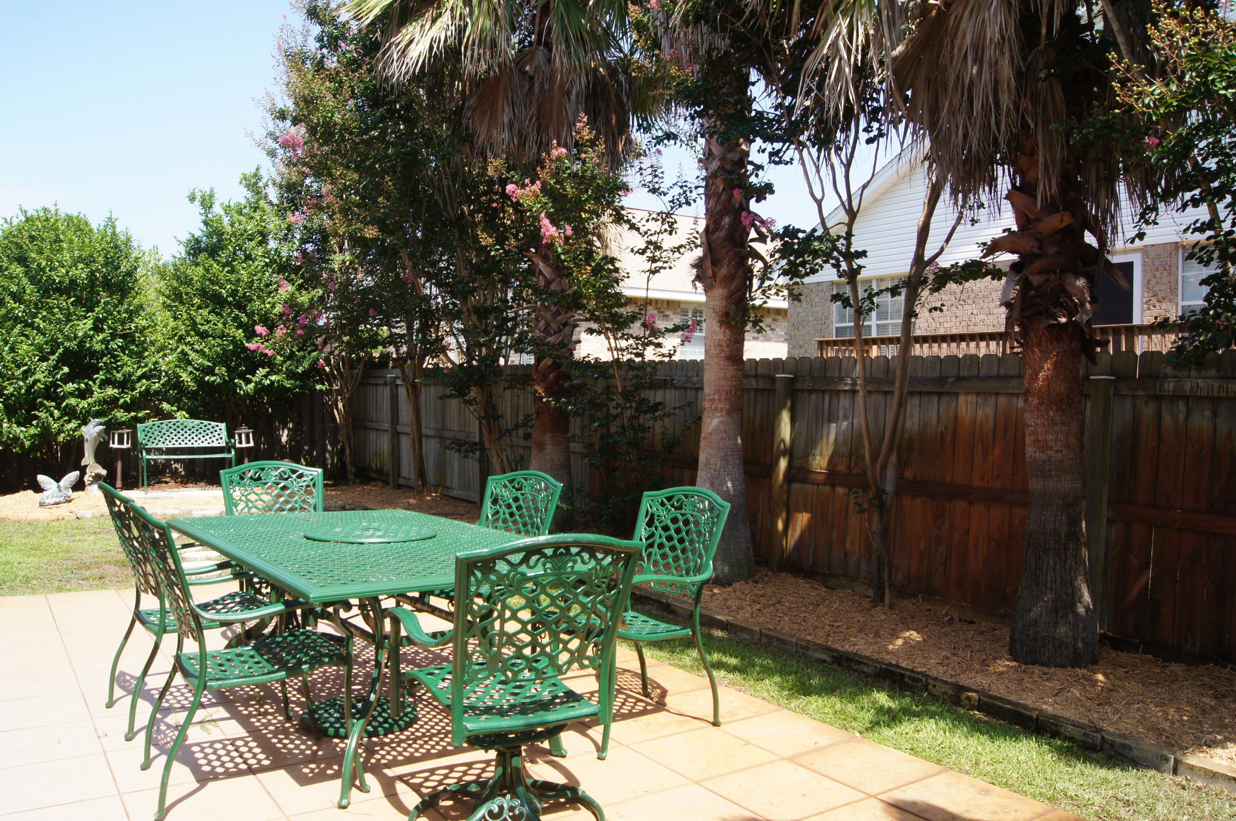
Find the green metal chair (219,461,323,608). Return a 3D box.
[{"bbox_3d":[-1.736,0.784,4.926,0.620,0.960,0.640,1,1,-40],"label":"green metal chair"}]

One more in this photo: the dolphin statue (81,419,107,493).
[{"bbox_3d":[-6.507,0.576,11.500,0.280,0.910,0.230,0,2,-18],"label":"dolphin statue"}]

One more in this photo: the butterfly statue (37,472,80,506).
[{"bbox_3d":[-6.371,0.891,10.550,0.420,0.350,0.310,-1,2,-31],"label":"butterfly statue"}]

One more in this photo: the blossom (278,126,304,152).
[{"bbox_3d":[-4.696,-3.898,13.300,0.310,0.330,0.300,0,2,-19],"label":"blossom"}]

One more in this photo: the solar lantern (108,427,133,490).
[{"bbox_3d":[-6.311,0.613,11.750,0.250,0.790,0.250,-1,2,-35],"label":"solar lantern"}]

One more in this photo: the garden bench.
[{"bbox_3d":[-5.551,0.581,11.891,1.080,0.870,0.570,-1,2,-35],"label":"garden bench"}]

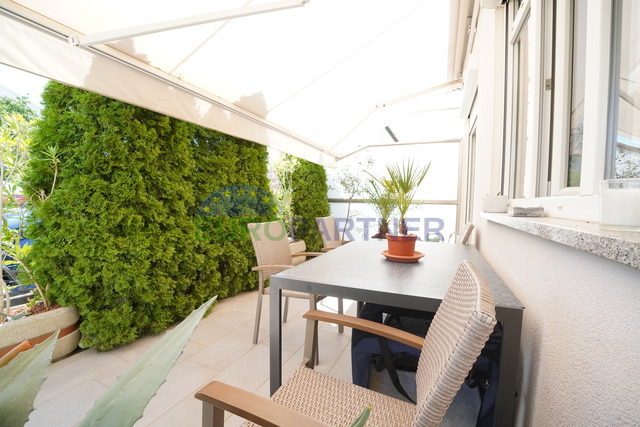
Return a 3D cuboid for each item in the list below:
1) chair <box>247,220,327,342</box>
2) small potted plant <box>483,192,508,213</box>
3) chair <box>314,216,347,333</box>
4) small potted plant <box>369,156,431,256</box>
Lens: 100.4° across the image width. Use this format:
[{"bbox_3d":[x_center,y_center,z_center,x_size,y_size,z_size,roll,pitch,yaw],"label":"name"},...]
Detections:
[{"bbox_3d":[-0.159,0.521,2.025,0.588,0.889,0.553,1,2,24],"label":"chair"},{"bbox_3d":[0.987,-0.062,1.500,0.113,0.114,0.113,1,2,24],"label":"small potted plant"},{"bbox_3d":[0.319,0.497,2.760,0.588,0.889,0.553,1,2,24],"label":"chair"},{"bbox_3d":[0.474,-0.029,1.553,0.342,0.548,0.362,1,2,24],"label":"small potted plant"}]

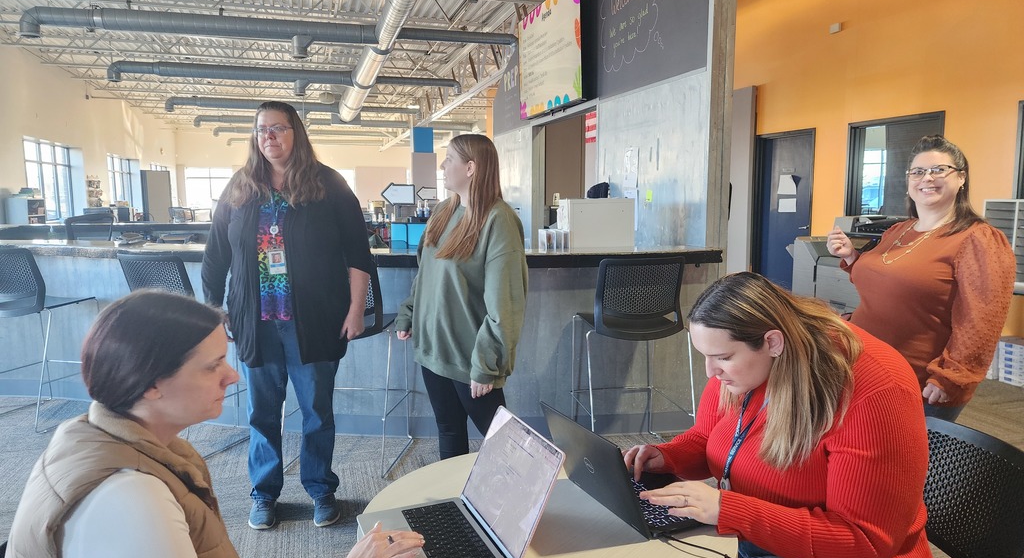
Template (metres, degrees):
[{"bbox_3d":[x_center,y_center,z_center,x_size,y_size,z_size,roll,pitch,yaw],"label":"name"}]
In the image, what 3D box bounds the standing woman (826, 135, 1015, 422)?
[{"bbox_3d":[1.327,0.318,2.254,0.420,1.570,0.490,-3,7,-23],"label":"standing woman"}]

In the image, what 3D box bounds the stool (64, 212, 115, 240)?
[{"bbox_3d":[-4.034,0.009,6.496,0.600,1.200,0.600,-1,7,-11],"label":"stool"}]

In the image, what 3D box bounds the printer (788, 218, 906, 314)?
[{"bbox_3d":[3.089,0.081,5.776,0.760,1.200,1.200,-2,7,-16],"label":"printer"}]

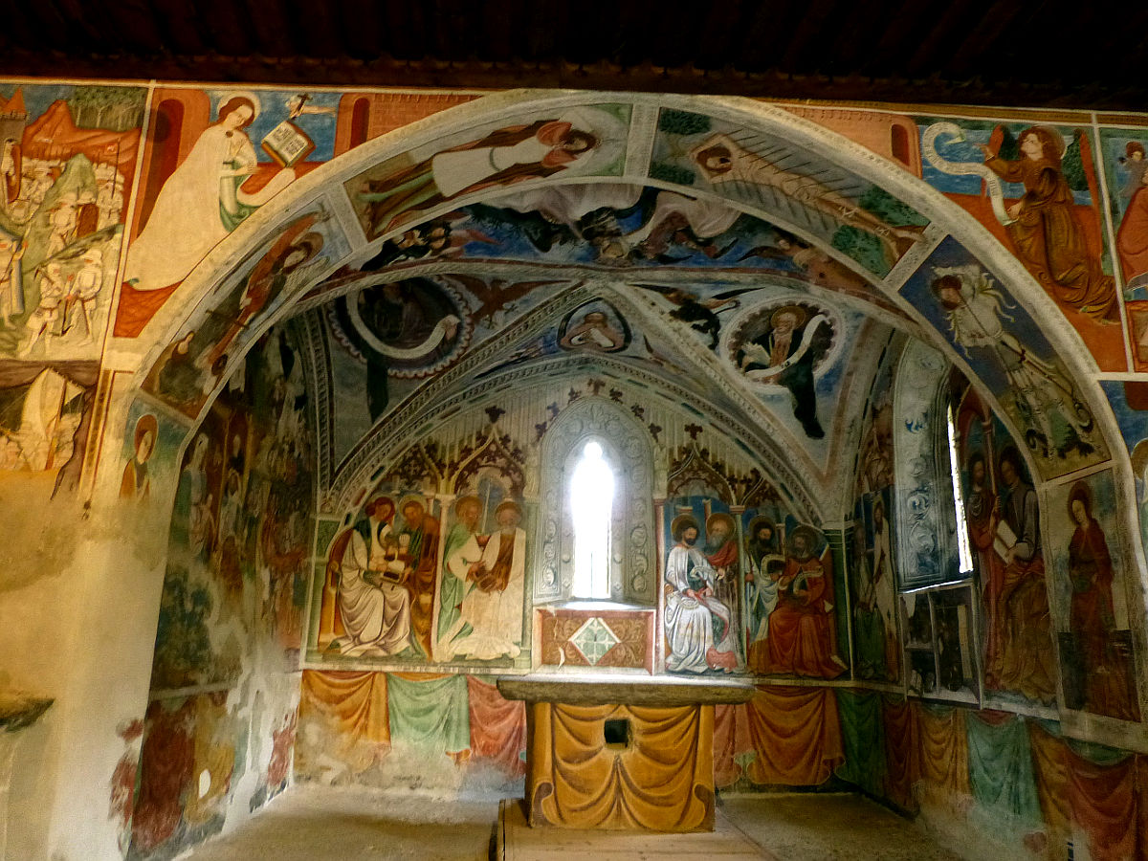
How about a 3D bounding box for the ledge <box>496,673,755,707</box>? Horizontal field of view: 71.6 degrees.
[{"bbox_3d":[0.331,1.996,6.168,1.820,0.130,1.120,3,-15,-4],"label":"ledge"}]

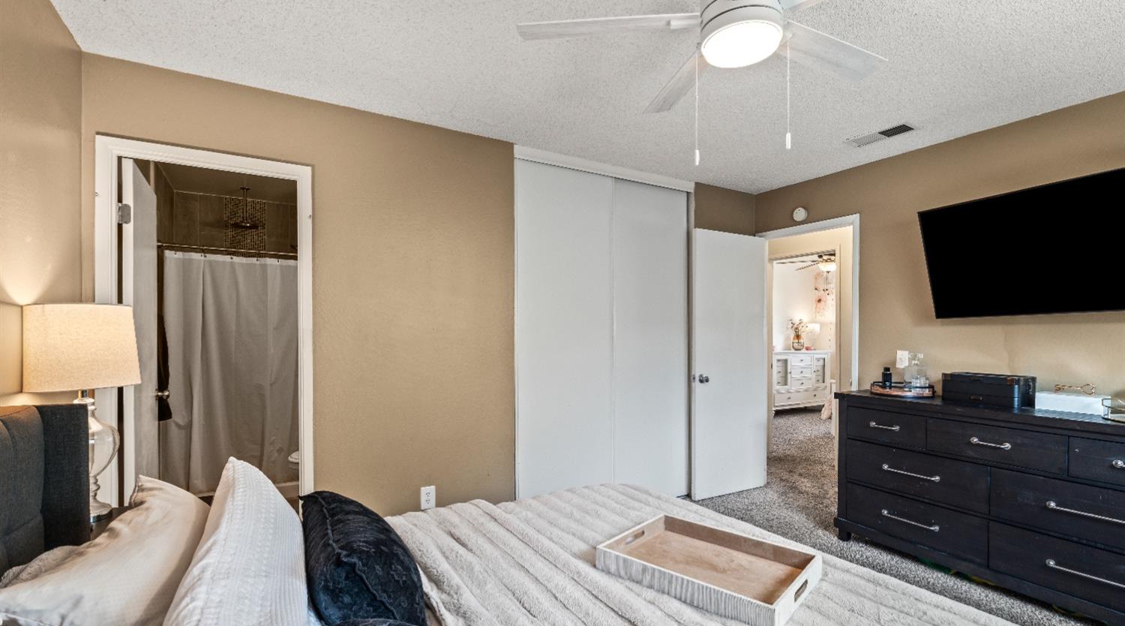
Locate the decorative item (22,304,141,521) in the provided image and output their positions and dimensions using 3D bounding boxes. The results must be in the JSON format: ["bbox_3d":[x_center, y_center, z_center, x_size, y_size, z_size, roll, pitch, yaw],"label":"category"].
[{"bbox_3d":[-1.545,0.312,1.620,0.280,0.680,0.280,1,-1,-31],"label":"decorative item"}]

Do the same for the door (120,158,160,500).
[{"bbox_3d":[-2.106,0.345,2.506,0.040,2.030,0.720,1,-1,-31],"label":"door"}]

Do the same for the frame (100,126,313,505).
[{"bbox_3d":[-1.629,0.310,2.347,0.825,2.120,0.130,1,-1,-31],"label":"frame"}]

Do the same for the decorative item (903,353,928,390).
[{"bbox_3d":[2.179,0.360,3.080,0.115,0.235,0.115,1,-1,-31],"label":"decorative item"}]

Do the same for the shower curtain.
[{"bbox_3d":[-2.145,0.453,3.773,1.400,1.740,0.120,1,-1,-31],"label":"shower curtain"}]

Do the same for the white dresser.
[{"bbox_3d":[3.481,1.050,7.695,1.450,0.960,0.460,1,-1,-31],"label":"white dresser"}]

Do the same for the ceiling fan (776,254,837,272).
[{"bbox_3d":[3.458,-0.736,6.500,1.300,0.420,1.300,1,-1,-31],"label":"ceiling fan"}]

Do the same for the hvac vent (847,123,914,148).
[{"bbox_3d":[1.887,-1.041,2.970,0.180,0.020,0.335,1,-1,-31],"label":"hvac vent"}]

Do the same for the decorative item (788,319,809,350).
[{"bbox_3d":[3.648,0.333,7.720,0.300,0.500,0.280,1,-1,-31],"label":"decorative item"}]

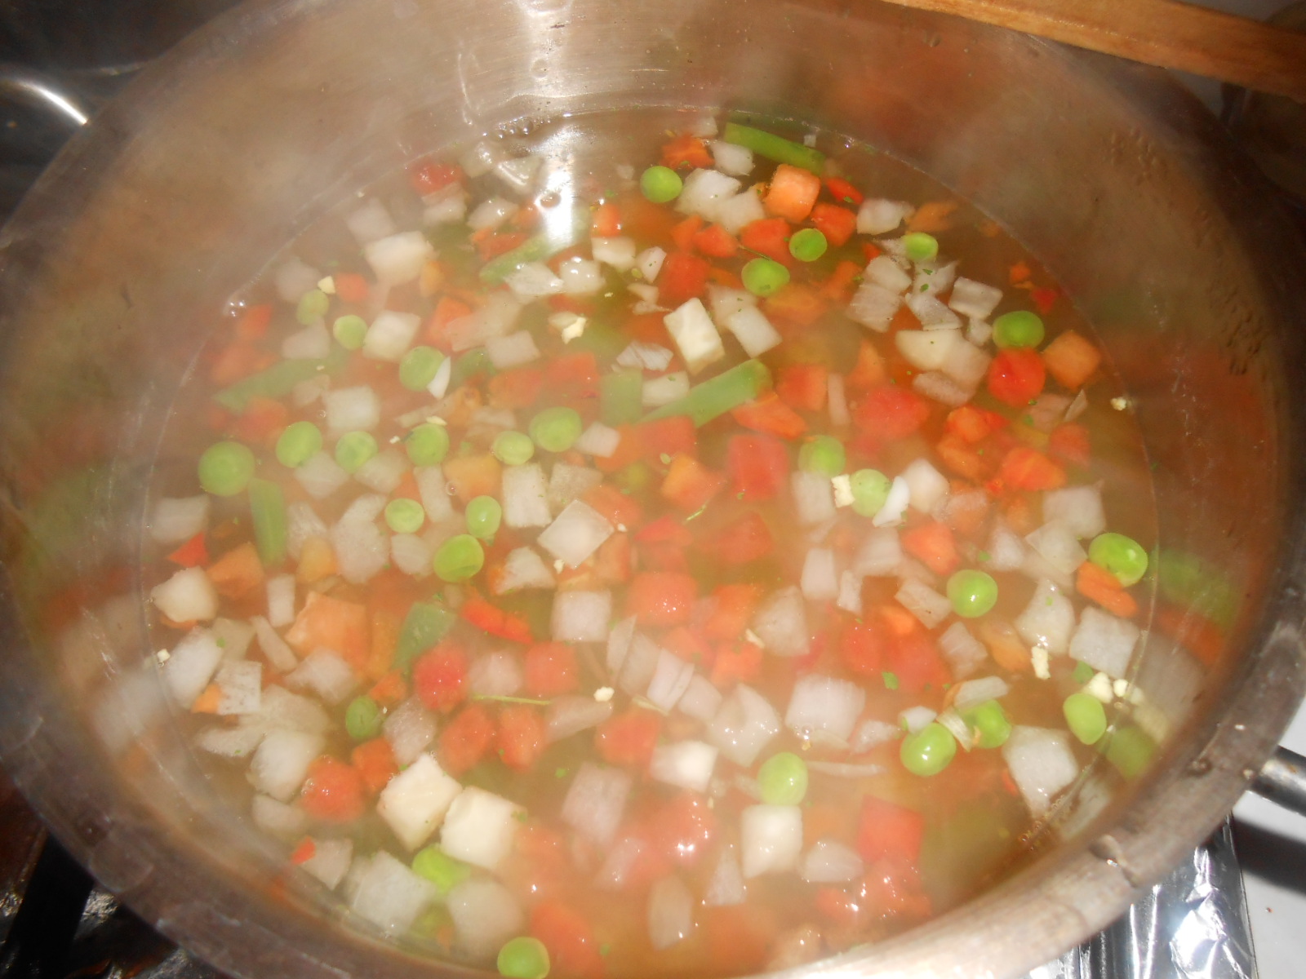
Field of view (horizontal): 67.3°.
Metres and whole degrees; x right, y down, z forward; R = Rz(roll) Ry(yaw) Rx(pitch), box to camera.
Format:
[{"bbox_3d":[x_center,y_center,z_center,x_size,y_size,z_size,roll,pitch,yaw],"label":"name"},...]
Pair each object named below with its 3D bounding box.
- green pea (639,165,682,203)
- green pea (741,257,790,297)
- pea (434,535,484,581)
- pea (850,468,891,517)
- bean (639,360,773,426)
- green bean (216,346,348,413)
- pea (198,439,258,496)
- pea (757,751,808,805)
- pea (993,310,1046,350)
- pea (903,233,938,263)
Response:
[{"bbox_3d":[0.002,-0.076,0.244,0.010,0.009,0.009,-4,60,0],"label":"green pea"},{"bbox_3d":[0.026,-0.049,0.229,0.011,0.010,0.009,-4,60,0],"label":"green pea"},{"bbox_3d":[-0.038,0.014,0.194,0.010,0.010,0.009,-4,60,0],"label":"pea"},{"bbox_3d":[0.045,0.001,0.205,0.009,0.010,0.010,-3,60,0],"label":"pea"},{"bbox_3d":[0.011,-0.019,0.219,0.032,0.007,0.008,-28,64,-14],"label":"bean"},{"bbox_3d":[-0.083,-0.025,0.221,0.029,0.005,0.006,-24,62,-11],"label":"green bean"},{"bbox_3d":[-0.090,-0.004,0.208,0.011,0.012,0.012,-4,60,0],"label":"pea"},{"bbox_3d":[0.023,0.052,0.175,0.009,0.009,0.010,-3,60,0],"label":"pea"},{"bbox_3d":[0.082,-0.036,0.219,0.011,0.009,0.008,-4,60,0],"label":"pea"},{"bbox_3d":[0.065,-0.058,0.236,0.009,0.008,0.009,-3,60,0],"label":"pea"}]

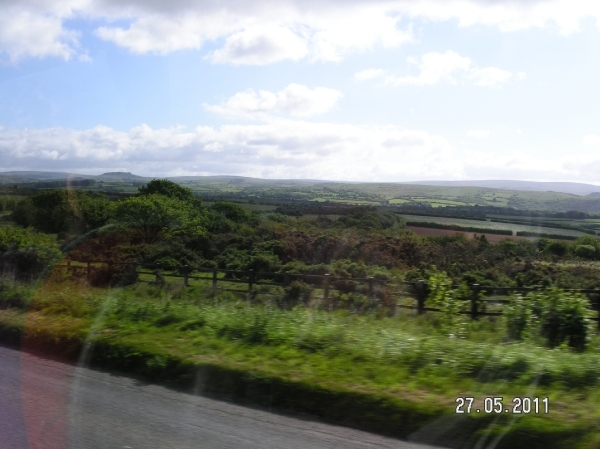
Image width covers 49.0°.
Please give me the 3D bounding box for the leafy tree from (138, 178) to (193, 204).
[{"bbox_3d":[-12.389,-1.884,62.000,6.000,5.000,5.500,1,3,0],"label":"leafy tree"}]

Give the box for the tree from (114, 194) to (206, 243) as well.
[{"bbox_3d":[-10.599,-0.304,50.000,7.000,4.100,6.000,1,3,0],"label":"tree"}]

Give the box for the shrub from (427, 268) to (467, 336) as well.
[{"bbox_3d":[4.052,2.157,18.200,1.100,1.900,1.000,1,3,0],"label":"shrub"}]

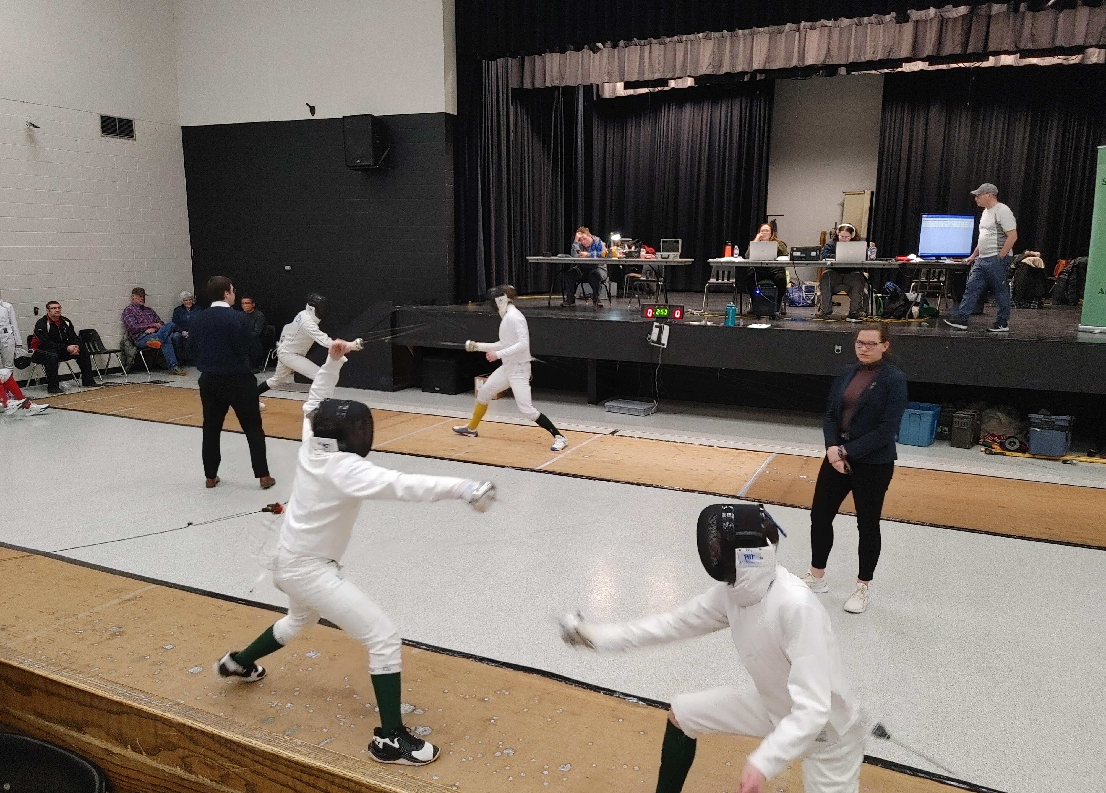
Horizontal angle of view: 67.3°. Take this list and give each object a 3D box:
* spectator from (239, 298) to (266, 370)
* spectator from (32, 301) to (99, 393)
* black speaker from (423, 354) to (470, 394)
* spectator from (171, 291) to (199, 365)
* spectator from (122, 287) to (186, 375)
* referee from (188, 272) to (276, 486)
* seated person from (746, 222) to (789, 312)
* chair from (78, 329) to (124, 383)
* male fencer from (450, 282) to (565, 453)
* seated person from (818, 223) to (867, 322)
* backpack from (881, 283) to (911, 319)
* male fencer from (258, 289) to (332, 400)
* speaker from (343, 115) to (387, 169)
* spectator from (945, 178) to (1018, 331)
[{"bbox_3d":[-5.206,-1.069,14.098,0.540,1.240,0.800,3,11,14],"label":"spectator"},{"bbox_3d":[-7.221,-0.759,12.221,0.860,1.260,0.700,6,12,28],"label":"spectator"},{"bbox_3d":[-1.542,-0.332,12.352,0.560,0.490,0.560,5,11,25],"label":"black speaker"},{"bbox_3d":[-6.282,-1.137,14.305,0.820,1.270,0.550,11,14,43],"label":"spectator"},{"bbox_3d":[-6.496,-1.069,13.616,1.050,1.380,0.700,5,11,24],"label":"spectator"},{"bbox_3d":[-2.800,-0.116,7.269,0.600,1.860,0.430,2,10,10],"label":"referee"},{"bbox_3d":[3.091,-1.877,12.160,0.560,1.300,0.780,5,11,25],"label":"seated person"},{"bbox_3d":[-7.145,-0.675,13.183,0.520,0.750,0.470,5,11,24],"label":"chair"},{"bbox_3d":[-0.525,-0.374,9.267,1.420,1.740,0.540,4,11,16],"label":"male fencer"},{"bbox_3d":[4.072,-1.773,11.725,0.640,1.270,0.780,5,11,24],"label":"seated person"},{"bbox_3d":[4.765,-1.337,11.538,0.370,0.480,0.320,5,11,25],"label":"backpack"},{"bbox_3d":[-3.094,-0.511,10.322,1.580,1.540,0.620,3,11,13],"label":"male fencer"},{"bbox_3d":[-2.830,-3.852,12.554,0.510,0.700,0.400,6,14,27],"label":"speaker"},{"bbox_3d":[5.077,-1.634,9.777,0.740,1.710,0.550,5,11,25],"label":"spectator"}]

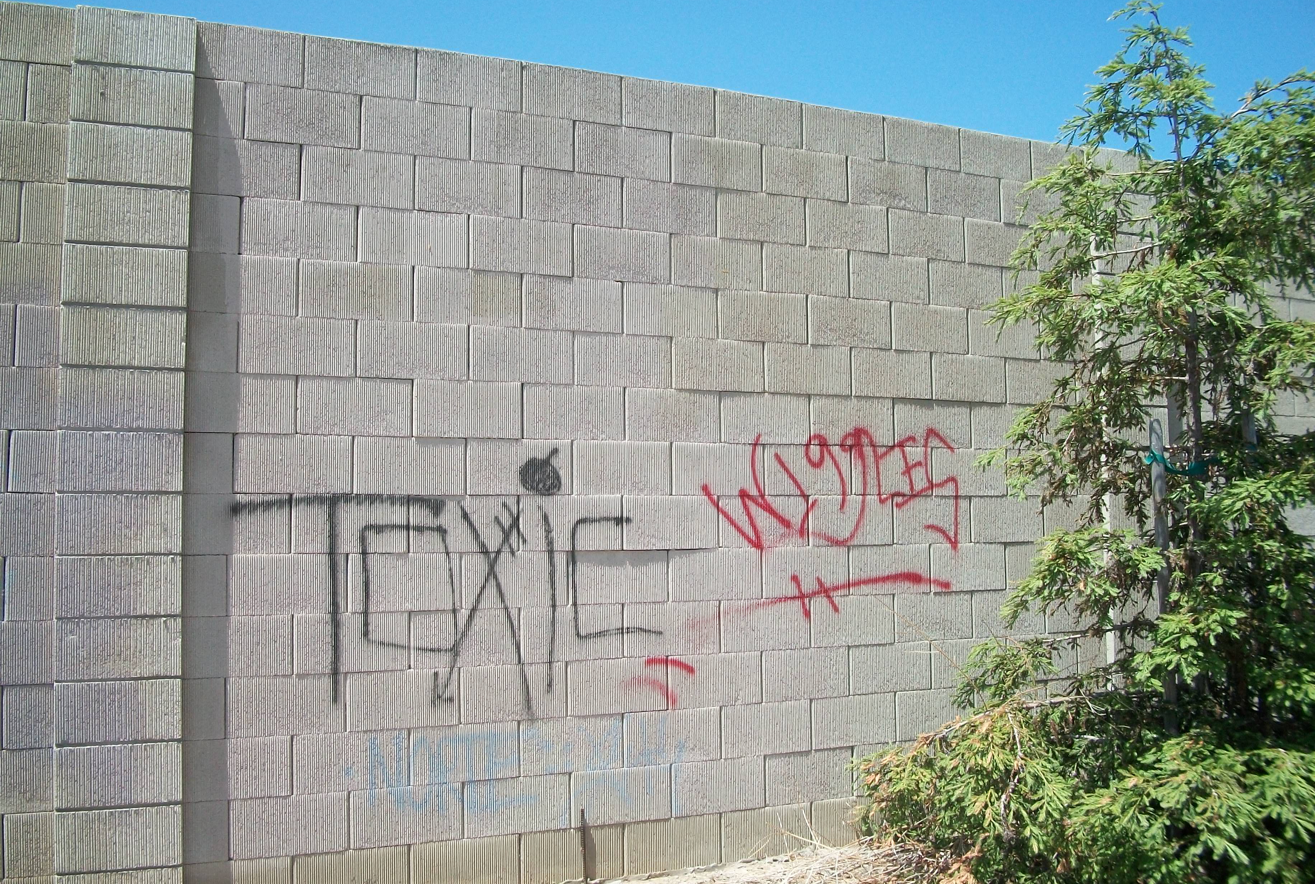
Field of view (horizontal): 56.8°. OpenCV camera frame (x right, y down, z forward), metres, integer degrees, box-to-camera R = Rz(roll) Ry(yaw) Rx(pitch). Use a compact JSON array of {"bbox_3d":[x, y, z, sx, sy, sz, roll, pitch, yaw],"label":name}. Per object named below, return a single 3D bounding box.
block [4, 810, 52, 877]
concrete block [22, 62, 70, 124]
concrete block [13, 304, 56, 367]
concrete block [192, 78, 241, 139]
[{"bbox_3d":[-1.971,1.247,3.834,0.170,0.195,0.175,1,-3,-24],"label":"block"},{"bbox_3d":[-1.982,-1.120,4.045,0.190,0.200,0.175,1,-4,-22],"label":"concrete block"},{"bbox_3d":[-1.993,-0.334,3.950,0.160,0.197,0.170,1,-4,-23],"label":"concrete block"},{"bbox_3d":[-1.530,-1.125,4.194,0.200,0.197,0.180,1,-4,-22],"label":"concrete block"}]

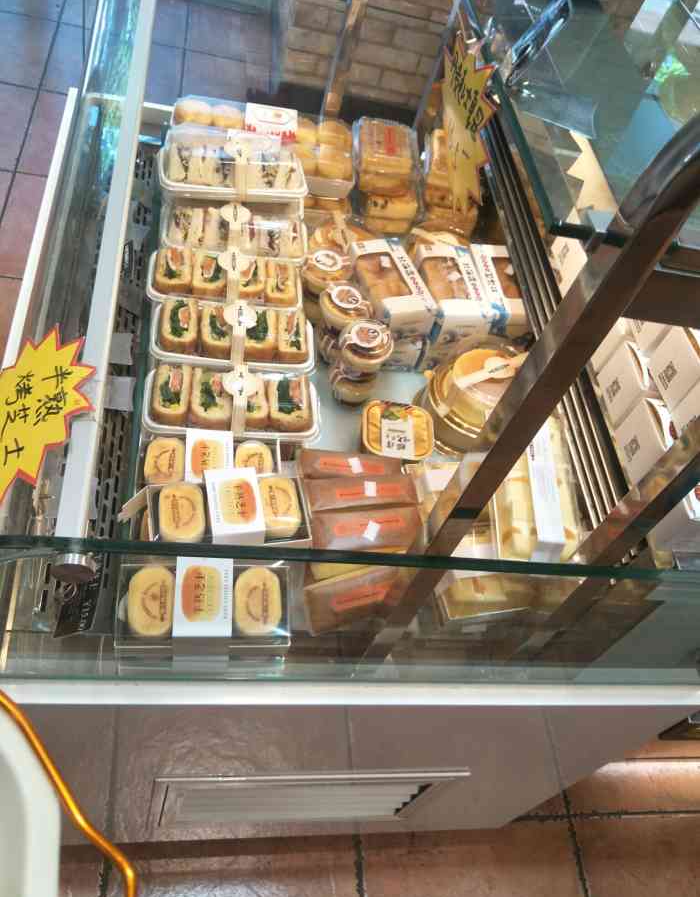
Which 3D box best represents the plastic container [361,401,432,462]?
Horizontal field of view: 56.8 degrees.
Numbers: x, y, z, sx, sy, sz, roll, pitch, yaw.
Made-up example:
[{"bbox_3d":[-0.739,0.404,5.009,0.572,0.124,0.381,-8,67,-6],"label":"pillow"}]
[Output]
[{"bbox_3d":[0.067,-0.017,0.938,0.101,0.037,0.089,6,57,-11],"label":"plastic container"}]

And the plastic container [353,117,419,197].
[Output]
[{"bbox_3d":[0.058,-0.507,1.134,0.096,0.068,0.100,1,58,-14],"label":"plastic container"}]

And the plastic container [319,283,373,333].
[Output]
[{"bbox_3d":[-0.008,-0.205,0.963,0.076,0.057,0.076,3,57,-13],"label":"plastic container"}]

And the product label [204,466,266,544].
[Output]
[{"bbox_3d":[-0.136,0.072,0.755,0.059,0.046,0.083,-4,59,-17],"label":"product label"}]

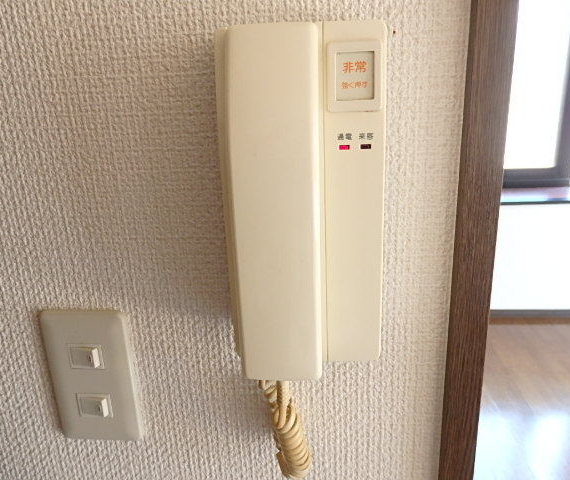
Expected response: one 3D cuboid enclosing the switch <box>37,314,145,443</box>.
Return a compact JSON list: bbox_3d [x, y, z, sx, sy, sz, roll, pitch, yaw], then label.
[{"bbox_3d":[-0.158,0.115,0.374,0.070,0.120,0.011,-1,16,4],"label":"switch"}]

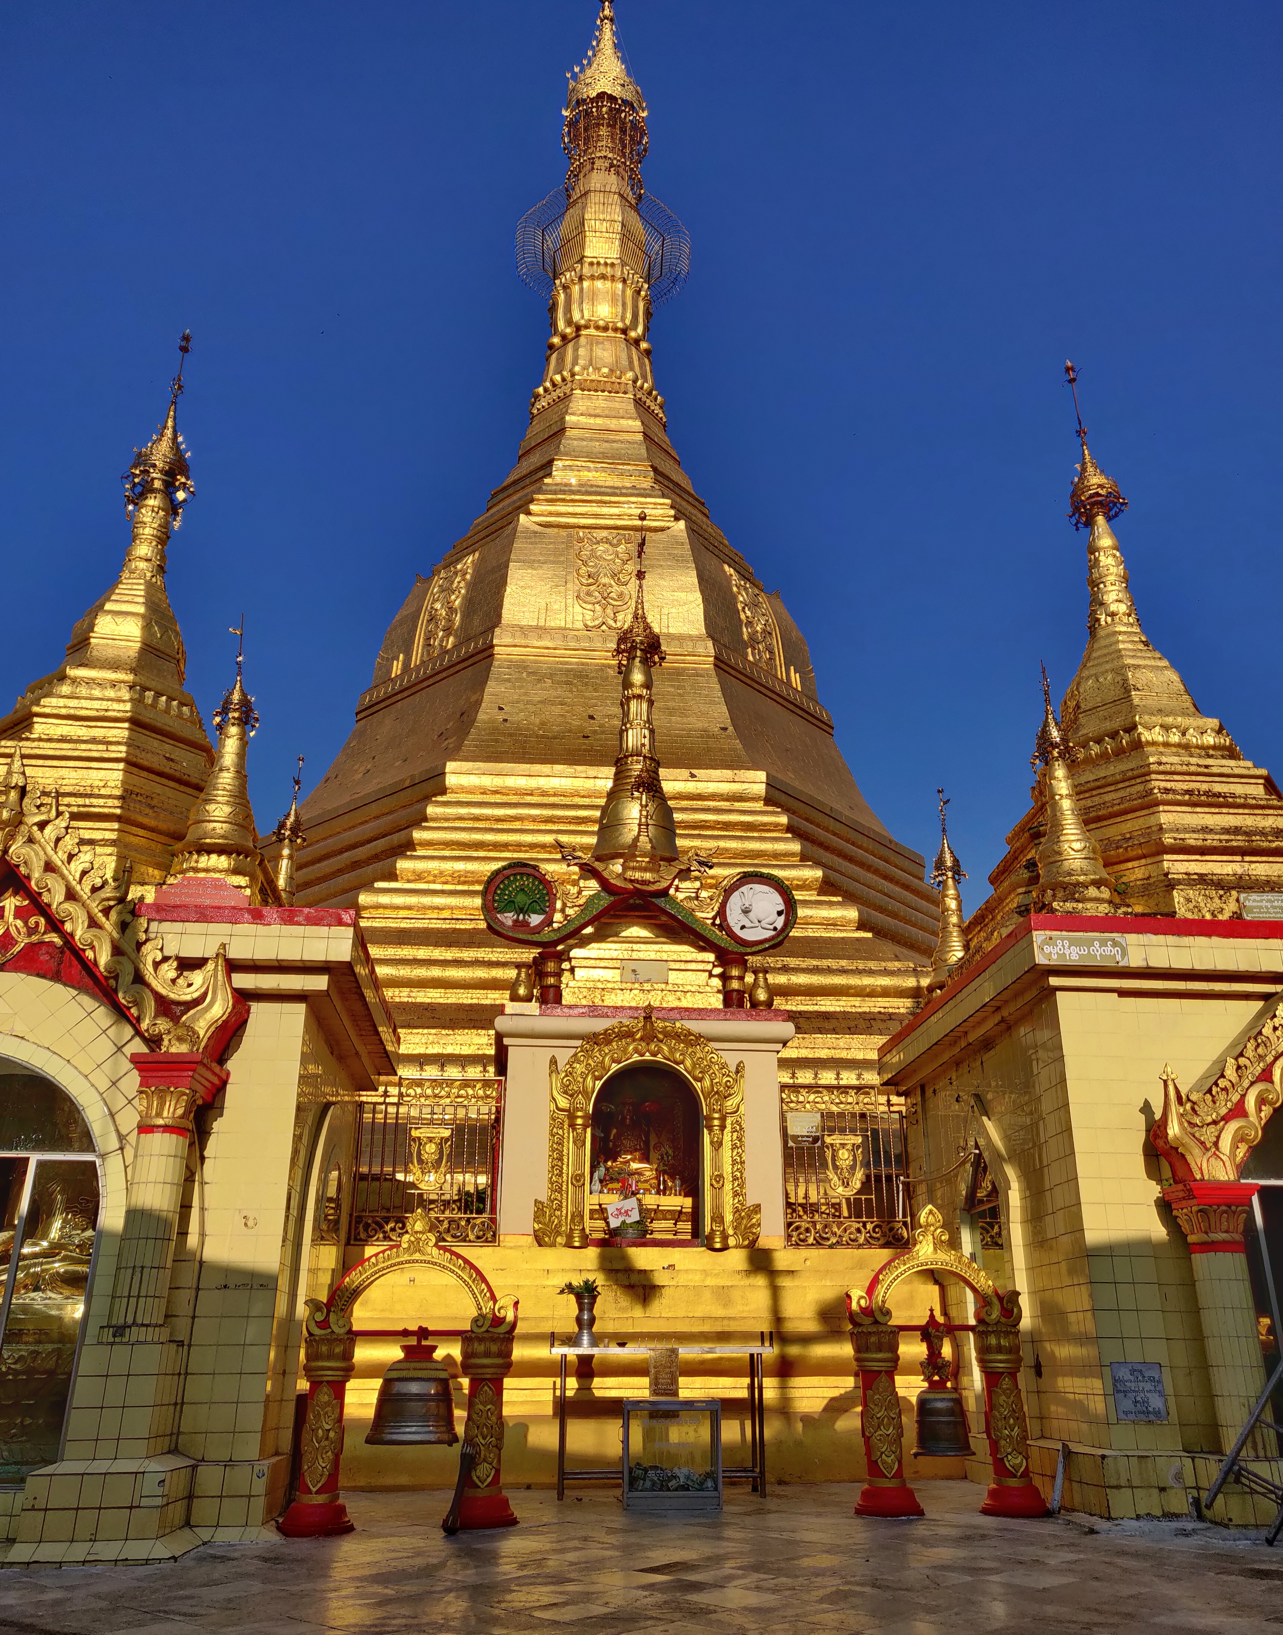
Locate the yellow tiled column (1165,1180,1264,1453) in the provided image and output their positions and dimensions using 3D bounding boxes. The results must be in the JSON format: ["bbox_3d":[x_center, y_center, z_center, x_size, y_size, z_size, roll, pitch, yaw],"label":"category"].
[{"bbox_3d":[4.960,4.202,10.468,0.586,2.074,0.572,2,-22,-4],"label":"yellow tiled column"}]

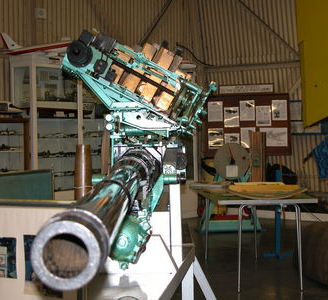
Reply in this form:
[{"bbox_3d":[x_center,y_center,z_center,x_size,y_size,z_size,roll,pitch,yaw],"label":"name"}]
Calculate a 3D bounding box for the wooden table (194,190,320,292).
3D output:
[{"bbox_3d":[0.749,0.749,6.376,0.800,0.730,1.420,-1,1,-7],"label":"wooden table"}]

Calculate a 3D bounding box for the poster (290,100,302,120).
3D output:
[{"bbox_3d":[1.946,-0.573,10.500,0.200,0.290,0.020,0,1,26],"label":"poster"}]

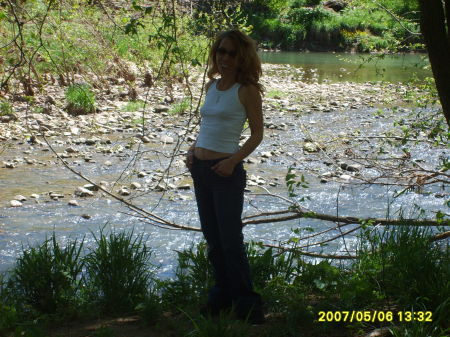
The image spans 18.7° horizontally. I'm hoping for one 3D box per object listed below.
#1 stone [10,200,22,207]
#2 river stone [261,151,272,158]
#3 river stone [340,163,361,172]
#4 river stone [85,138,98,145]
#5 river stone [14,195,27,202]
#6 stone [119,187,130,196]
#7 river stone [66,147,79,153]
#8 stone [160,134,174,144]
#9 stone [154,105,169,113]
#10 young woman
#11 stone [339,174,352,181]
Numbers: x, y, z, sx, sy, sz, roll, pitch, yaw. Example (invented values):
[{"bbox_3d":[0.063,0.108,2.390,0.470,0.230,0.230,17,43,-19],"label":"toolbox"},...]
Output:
[{"bbox_3d":[-2.323,0.391,15.258,0.137,0.066,0.103,0,7,0],"label":"stone"},{"bbox_3d":[0.616,-0.213,20.188,0.170,0.102,0.127,0,7,0],"label":"river stone"},{"bbox_3d":[1.702,-0.019,18.527,0.284,0.107,0.213,0,7,0],"label":"river stone"},{"bbox_3d":[-2.477,-0.496,25.262,0.249,0.100,0.187,-1,7,-6],"label":"river stone"},{"bbox_3d":[-2.337,0.338,15.648,0.141,0.079,0.105,0,7,0],"label":"river stone"},{"bbox_3d":[-1.349,0.312,18.344,0.154,0.106,0.116,0,7,-4],"label":"stone"},{"bbox_3d":[-2.673,-0.334,23.903,0.210,0.095,0.157,-1,7,-6],"label":"river stone"},{"bbox_3d":[-1.069,-0.533,25.355,0.259,0.152,0.195,0,7,-2],"label":"stone"},{"bbox_3d":[-1.460,-1.375,31.431,0.329,0.168,0.246,0,7,-3],"label":"stone"},{"bbox_3d":[0.006,0.057,7.755,0.460,1.670,0.360,6,9,42],"label":"young woman"},{"bbox_3d":[1.550,0.116,17.568,0.173,0.067,0.130,0,7,0],"label":"stone"}]

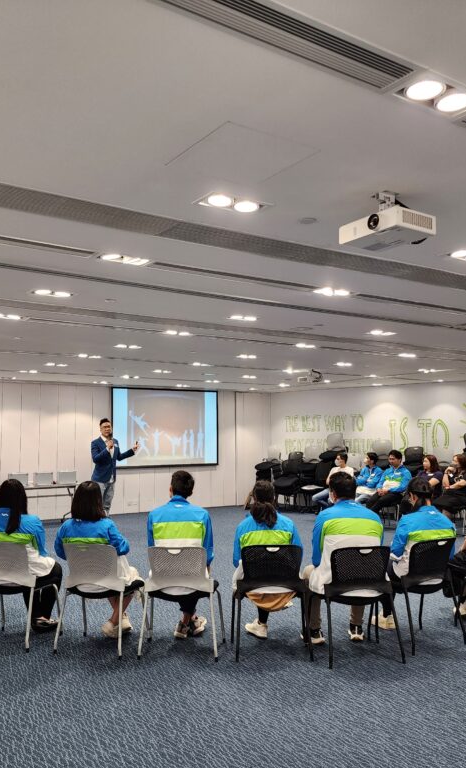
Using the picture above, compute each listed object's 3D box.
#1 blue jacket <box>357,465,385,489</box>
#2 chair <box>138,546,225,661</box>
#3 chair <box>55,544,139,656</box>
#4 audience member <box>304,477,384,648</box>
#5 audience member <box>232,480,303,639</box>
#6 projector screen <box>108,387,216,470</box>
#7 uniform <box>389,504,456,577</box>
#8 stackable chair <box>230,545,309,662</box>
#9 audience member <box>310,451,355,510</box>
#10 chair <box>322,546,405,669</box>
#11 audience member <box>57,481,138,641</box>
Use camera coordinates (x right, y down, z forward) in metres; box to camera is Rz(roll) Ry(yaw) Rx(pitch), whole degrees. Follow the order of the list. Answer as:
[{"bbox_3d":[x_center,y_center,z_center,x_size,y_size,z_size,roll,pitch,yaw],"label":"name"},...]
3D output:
[{"bbox_3d":[2.284,1.569,11.300,0.500,0.500,0.360,-5,-6,43],"label":"blue jacket"},{"bbox_3d":[-0.369,1.565,5.038,0.540,0.790,0.530,-1,-5,5],"label":"chair"},{"bbox_3d":[-0.984,1.587,5.155,0.540,0.790,0.510,-2,-5,17],"label":"chair"},{"bbox_3d":[0.812,1.317,5.145,0.570,1.290,0.680,0,-5,-8],"label":"audience member"},{"bbox_3d":[0.264,1.348,5.171,0.520,1.230,0.760,-1,-5,1],"label":"audience member"},{"bbox_3d":[-1.406,0.960,14.683,2.580,1.660,0.060,3,-6,-35],"label":"projector screen"},{"bbox_3d":[1.462,1.238,5.298,0.480,0.580,0.330,2,-5,-24],"label":"uniform"},{"bbox_3d":[0.280,1.554,5.008,0.540,0.800,0.530,0,-5,-1],"label":"stackable chair"},{"bbox_3d":[1.903,1.987,13.133,0.780,1.280,0.520,3,-6,-37],"label":"audience member"},{"bbox_3d":[0.875,1.562,4.938,0.540,0.790,0.510,1,-5,-11],"label":"chair"},{"bbox_3d":[-0.949,1.371,5.328,0.540,1.230,0.680,-1,-5,14],"label":"audience member"}]

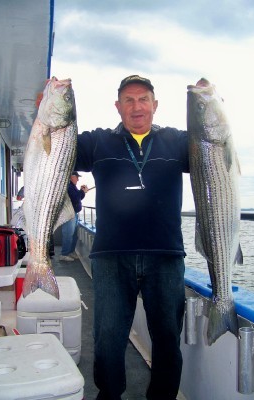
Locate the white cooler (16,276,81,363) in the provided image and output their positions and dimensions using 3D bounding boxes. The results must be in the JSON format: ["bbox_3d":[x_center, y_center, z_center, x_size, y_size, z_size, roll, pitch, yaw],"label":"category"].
[{"bbox_3d":[-0.583,0.888,3.210,0.420,0.445,0.910,0,-1,-8],"label":"white cooler"}]

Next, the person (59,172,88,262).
[{"bbox_3d":[-1.065,0.325,8.350,0.570,1.770,0.520,0,-1,-6],"label":"person"}]

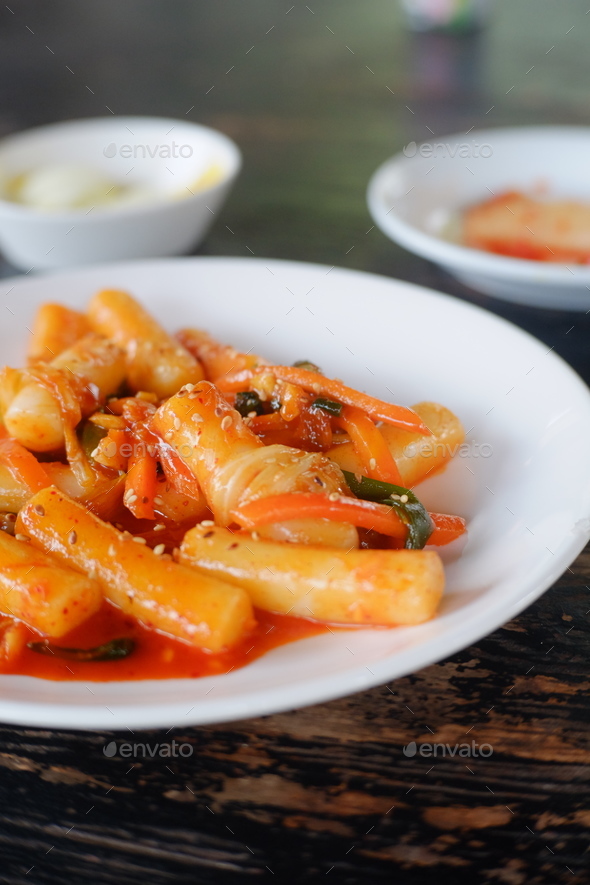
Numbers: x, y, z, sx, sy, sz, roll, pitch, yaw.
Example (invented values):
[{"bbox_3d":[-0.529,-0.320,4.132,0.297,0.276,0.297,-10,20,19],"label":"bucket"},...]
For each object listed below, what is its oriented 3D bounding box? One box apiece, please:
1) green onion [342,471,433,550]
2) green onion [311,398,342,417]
[{"bbox_3d":[0.026,0.020,0.375,0.027,0.016,0.017,6,30,10],"label":"green onion"},{"bbox_3d":[0.009,-0.010,0.359,0.008,0.003,0.004,17,32,4],"label":"green onion"}]

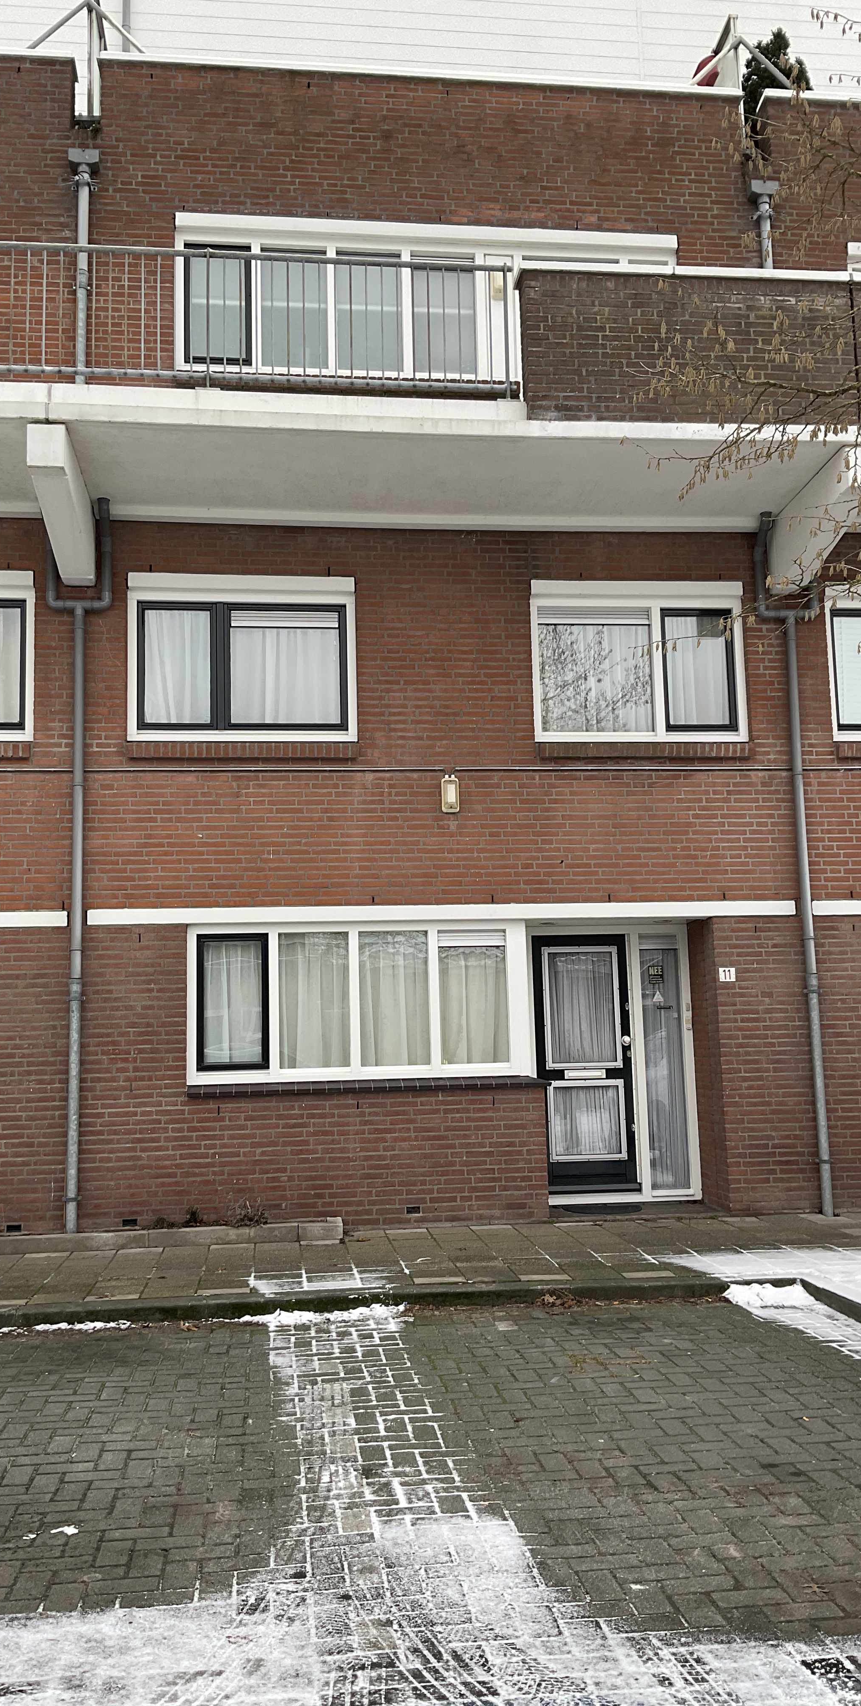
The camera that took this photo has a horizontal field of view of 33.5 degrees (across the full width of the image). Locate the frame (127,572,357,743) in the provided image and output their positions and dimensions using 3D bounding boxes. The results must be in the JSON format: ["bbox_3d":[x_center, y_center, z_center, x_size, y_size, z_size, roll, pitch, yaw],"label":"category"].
[{"bbox_3d":[-1.400,-1.452,10.678,1.692,1.286,0.120,0,-9,-6],"label":"frame"}]

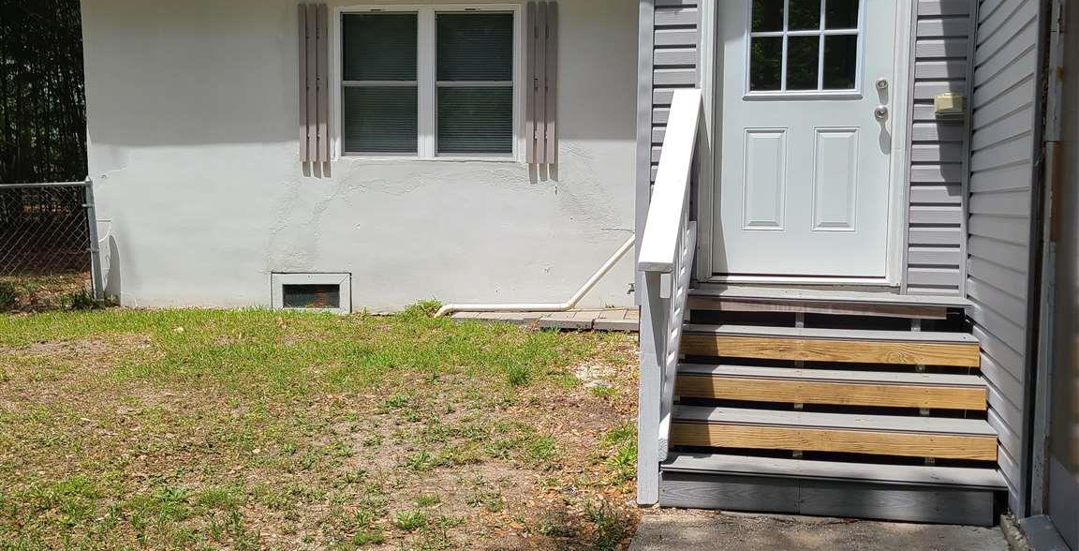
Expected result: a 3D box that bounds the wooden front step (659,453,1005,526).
[{"bbox_3d":[1.179,0.873,4.450,1.328,0.163,0.285,2,4,14],"label":"wooden front step"}]

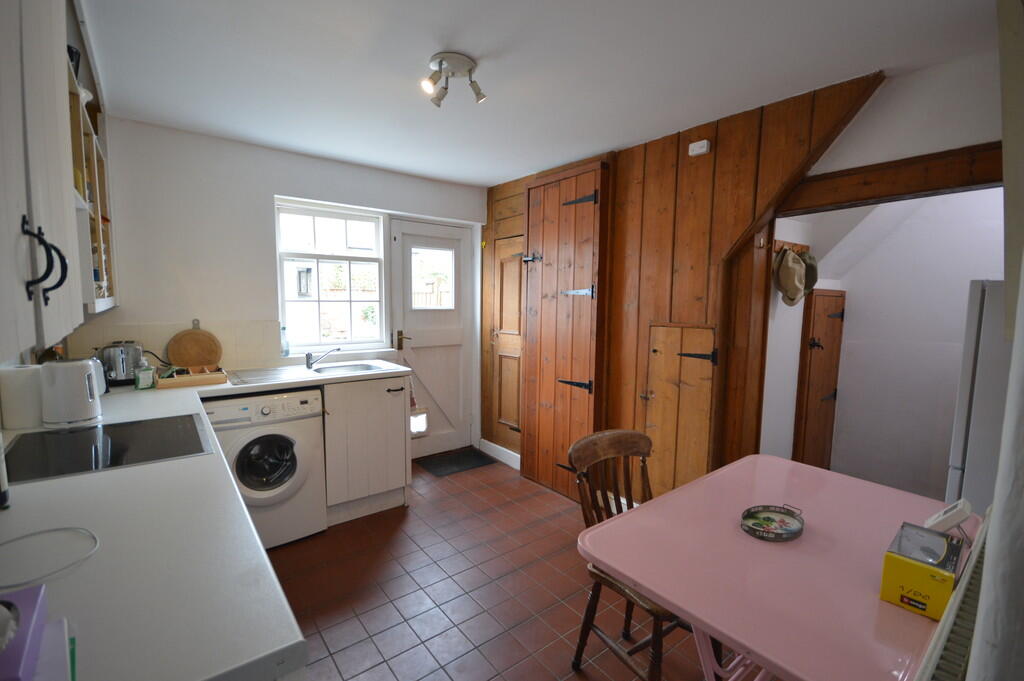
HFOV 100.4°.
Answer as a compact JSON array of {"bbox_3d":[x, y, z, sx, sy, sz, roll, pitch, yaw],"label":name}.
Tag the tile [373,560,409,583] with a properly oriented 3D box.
[{"bbox_3d":[-0.630,1.173,2.163,0.150,0.012,0.150,-4,7,-39],"label":"tile"}]

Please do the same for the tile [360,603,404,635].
[{"bbox_3d":[-0.562,1.206,1.843,0.149,0.012,0.149,-3,6,-38],"label":"tile"}]

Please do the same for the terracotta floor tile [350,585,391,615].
[{"bbox_3d":[-0.656,1.196,1.962,0.149,0.013,0.149,-3,6,-38],"label":"terracotta floor tile"}]

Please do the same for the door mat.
[{"bbox_3d":[-0.458,1.050,3.688,0.605,0.011,0.385,-3,7,-36],"label":"door mat"}]

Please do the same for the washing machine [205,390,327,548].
[{"bbox_3d":[-1.521,0.710,2.591,0.595,0.850,0.570,-3,6,-37],"label":"washing machine"}]

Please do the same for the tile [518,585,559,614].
[{"bbox_3d":[0.119,1.200,1.973,0.150,0.012,0.150,-4,7,-39],"label":"tile"}]

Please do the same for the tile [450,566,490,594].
[{"bbox_3d":[-0.199,1.188,2.128,0.149,0.013,0.149,-3,6,-38],"label":"tile"}]

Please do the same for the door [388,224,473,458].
[{"bbox_3d":[-0.701,0.012,3.827,0.790,2.040,0.045,-3,6,-37],"label":"door"}]

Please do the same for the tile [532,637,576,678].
[{"bbox_3d":[0.185,1.231,1.646,0.149,0.012,0.149,-3,6,-38],"label":"tile"}]

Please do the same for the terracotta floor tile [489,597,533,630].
[{"bbox_3d":[-0.008,1.225,1.907,0.149,0.012,0.149,-3,7,-38],"label":"terracotta floor tile"}]

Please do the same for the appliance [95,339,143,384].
[{"bbox_3d":[-2.116,0.130,2.317,0.170,0.200,0.280,-3,6,-40],"label":"appliance"}]

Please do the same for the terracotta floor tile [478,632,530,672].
[{"bbox_3d":[-0.032,1.230,1.673,0.149,0.013,0.149,-3,6,-38],"label":"terracotta floor tile"}]

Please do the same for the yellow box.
[{"bbox_3d":[0.934,0.516,0.967,0.218,0.106,0.106,-4,7,-40],"label":"yellow box"}]

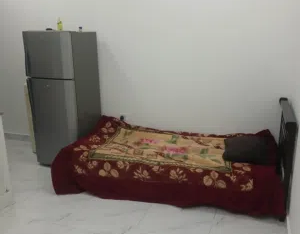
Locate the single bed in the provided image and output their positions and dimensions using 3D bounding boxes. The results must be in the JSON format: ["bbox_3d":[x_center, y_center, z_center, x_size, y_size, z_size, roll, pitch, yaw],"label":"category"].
[{"bbox_3d":[0.278,0.274,3.329,2.193,0.868,1.147,4,16,19],"label":"single bed"}]

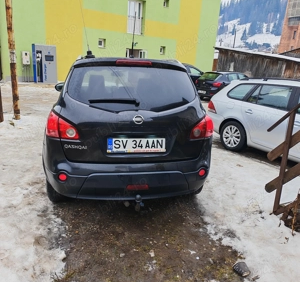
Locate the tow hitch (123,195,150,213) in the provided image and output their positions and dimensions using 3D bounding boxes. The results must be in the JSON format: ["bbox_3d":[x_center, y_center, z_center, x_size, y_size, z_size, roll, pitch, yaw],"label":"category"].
[{"bbox_3d":[-0.120,0.555,2.505,0.210,0.150,0.200,-1,16,-10],"label":"tow hitch"}]

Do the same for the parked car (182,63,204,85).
[{"bbox_3d":[1.980,-3.870,16.800,4.450,1.660,1.830,-8,19,-35],"label":"parked car"}]

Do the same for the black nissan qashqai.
[{"bbox_3d":[-0.482,-0.499,4.503,1.810,1.645,4.480,-1,16,-10],"label":"black nissan qashqai"}]

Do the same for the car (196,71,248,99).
[{"bbox_3d":[4.280,-2.980,14.880,4.100,1.450,1.720,-8,19,-35],"label":"car"}]

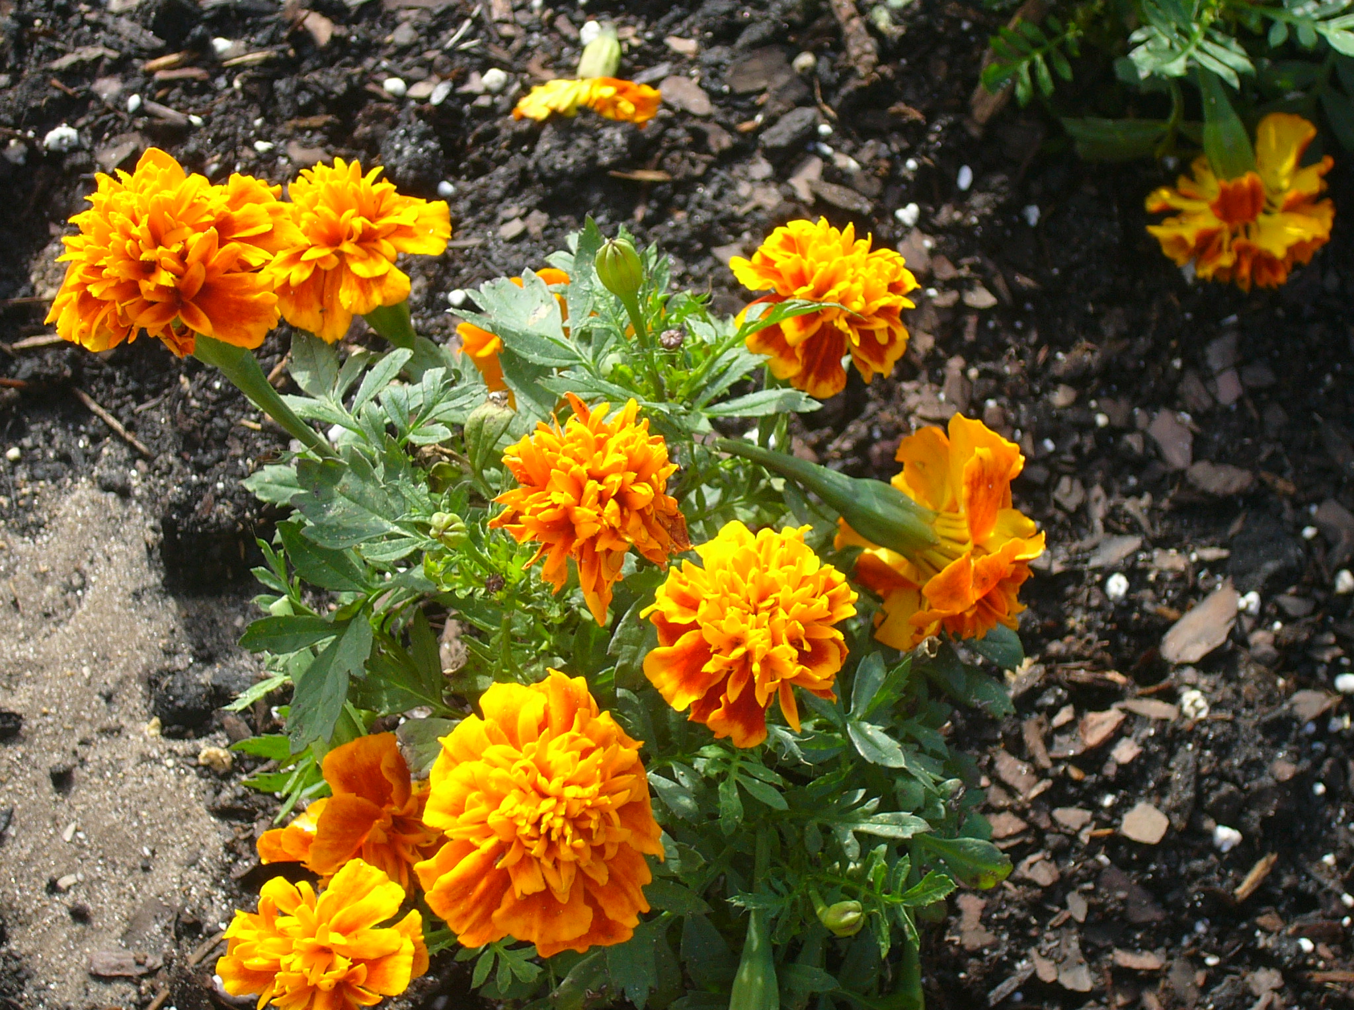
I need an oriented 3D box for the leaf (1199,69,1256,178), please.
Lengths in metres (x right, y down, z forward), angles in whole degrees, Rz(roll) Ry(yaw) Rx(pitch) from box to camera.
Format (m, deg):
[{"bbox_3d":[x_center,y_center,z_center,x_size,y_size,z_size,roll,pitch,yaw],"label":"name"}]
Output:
[{"bbox_3d":[0.153,-0.106,0.935,0.013,0.032,0.011,-14,23,6],"label":"leaf"}]

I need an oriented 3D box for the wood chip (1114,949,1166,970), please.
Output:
[{"bbox_3d":[0.108,0.107,0.787,0.012,0.004,0.006,0,50,0],"label":"wood chip"}]

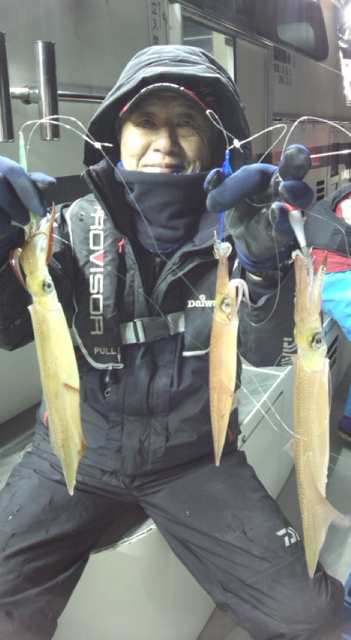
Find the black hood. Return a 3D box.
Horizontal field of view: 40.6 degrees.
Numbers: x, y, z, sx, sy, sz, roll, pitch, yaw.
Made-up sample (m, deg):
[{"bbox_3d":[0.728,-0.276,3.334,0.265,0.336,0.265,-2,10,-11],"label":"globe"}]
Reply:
[{"bbox_3d":[-0.016,-0.352,0.875,0.285,0.255,0.265,-1,16,0],"label":"black hood"}]

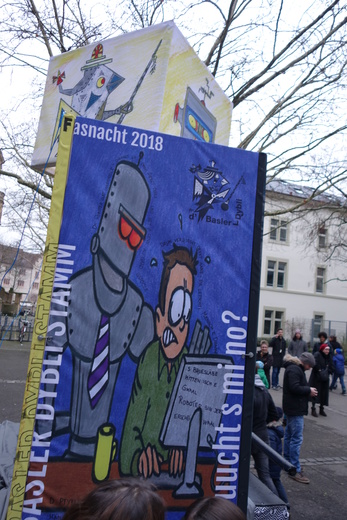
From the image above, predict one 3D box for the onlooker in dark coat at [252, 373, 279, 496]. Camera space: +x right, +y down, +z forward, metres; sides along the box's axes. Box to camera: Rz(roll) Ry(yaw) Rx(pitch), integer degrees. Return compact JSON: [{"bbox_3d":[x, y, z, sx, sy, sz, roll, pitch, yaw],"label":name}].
[{"bbox_3d":[0.925,1.933,4.350,0.500,1.720,0.520,1,-8,31],"label":"onlooker in dark coat"}]

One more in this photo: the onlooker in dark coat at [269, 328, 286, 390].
[{"bbox_3d":[3.178,2.983,12.150,0.550,1.790,0.360,5,-6,0],"label":"onlooker in dark coat"}]

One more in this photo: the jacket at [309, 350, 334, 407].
[{"bbox_3d":[3.458,2.756,9.400,0.550,1.244,0.420,8,-7,-27],"label":"jacket"}]

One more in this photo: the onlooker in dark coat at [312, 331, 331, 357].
[{"bbox_3d":[4.295,3.031,11.700,0.550,1.800,0.380,2,-7,23],"label":"onlooker in dark coat"}]

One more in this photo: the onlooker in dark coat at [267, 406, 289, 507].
[{"bbox_3d":[1.207,2.270,4.650,0.420,1.170,0.380,0,-8,39],"label":"onlooker in dark coat"}]

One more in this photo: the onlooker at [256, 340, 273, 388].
[{"bbox_3d":[1.936,2.571,8.800,0.500,1.640,0.360,4,-7,6],"label":"onlooker"}]

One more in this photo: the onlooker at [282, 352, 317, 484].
[{"bbox_3d":[1.758,2.145,5.600,0.550,1.730,0.500,3,-7,20],"label":"onlooker"}]

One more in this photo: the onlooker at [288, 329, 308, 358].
[{"bbox_3d":[3.816,3.080,12.500,0.550,1.790,0.360,4,-7,9],"label":"onlooker"}]

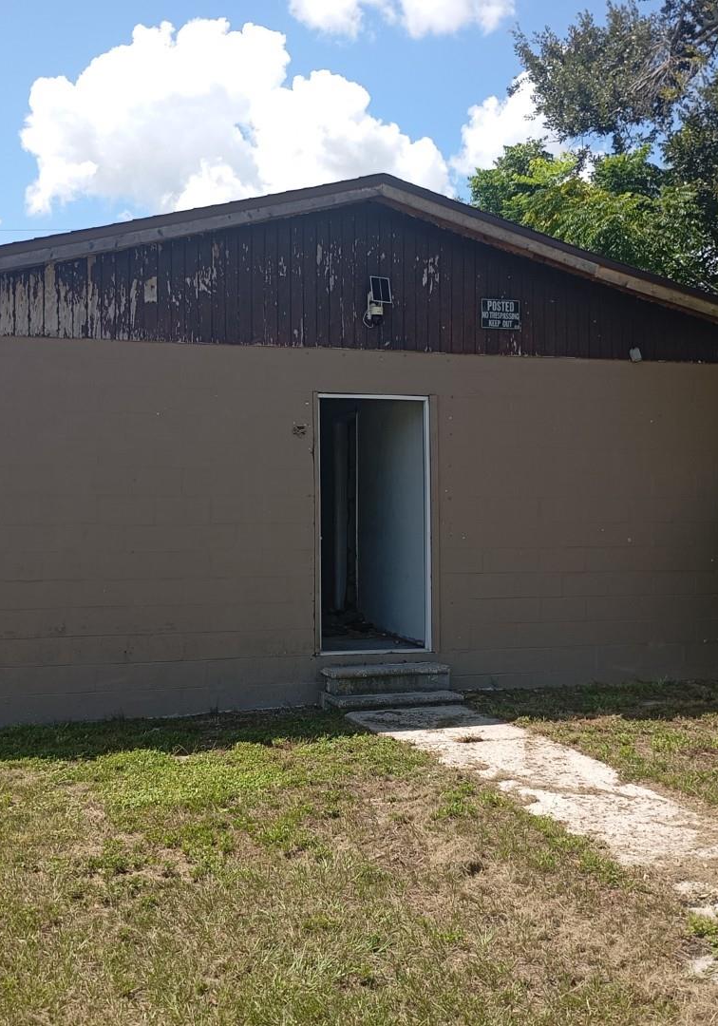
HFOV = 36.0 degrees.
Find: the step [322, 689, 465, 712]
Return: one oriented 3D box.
[{"bbox_3d":[0.249,1.414,8.308,0.950,0.115,0.540,0,0,-15],"label":"step"}]

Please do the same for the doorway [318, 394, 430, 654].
[{"bbox_3d":[0.109,0.089,8.618,0.940,2.004,0.130,0,0,-15],"label":"doorway"}]

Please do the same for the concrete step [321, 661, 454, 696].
[{"bbox_3d":[0.210,1.267,8.413,0.930,0.180,0.320,0,0,-15],"label":"concrete step"}]

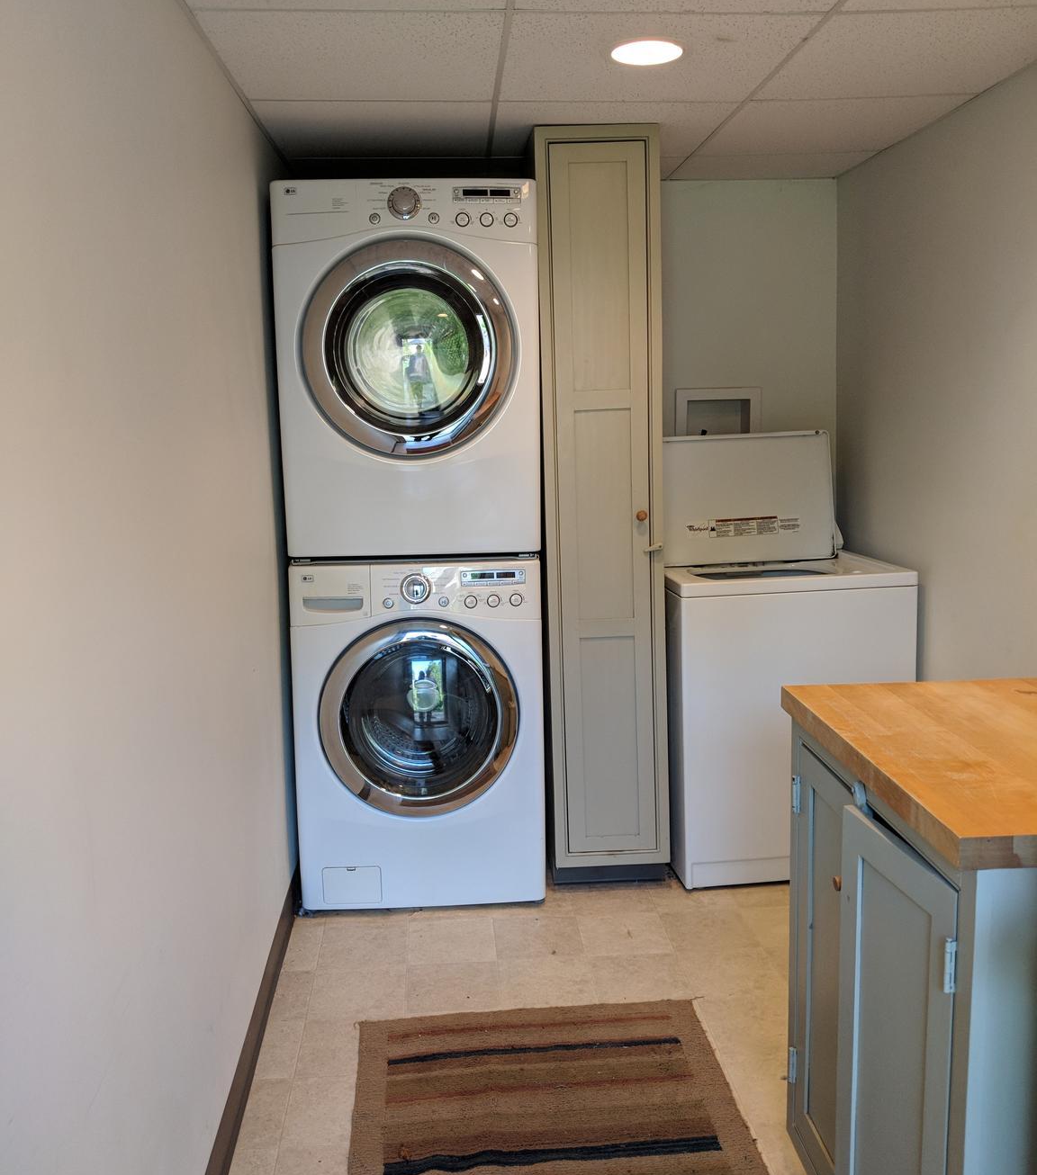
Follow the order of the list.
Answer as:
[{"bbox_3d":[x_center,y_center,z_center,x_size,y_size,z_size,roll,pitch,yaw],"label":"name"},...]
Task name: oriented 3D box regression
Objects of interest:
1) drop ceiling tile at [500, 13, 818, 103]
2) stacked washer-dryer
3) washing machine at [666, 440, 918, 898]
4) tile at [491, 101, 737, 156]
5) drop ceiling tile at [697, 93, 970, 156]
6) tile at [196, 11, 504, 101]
[{"bbox_3d":[0.271,-1.151,2.337,0.605,0.018,0.600,-2,10,-3],"label":"drop ceiling tile"},{"bbox_3d":[-0.289,-0.107,3.257,0.686,1.985,0.760,-1,9,-1],"label":"stacked washer-dryer"},{"bbox_3d":[0.778,0.181,3.441,0.680,1.320,0.670,-2,10,-6],"label":"washing machine"},{"bbox_3d":[0.233,-1.249,2.930,0.605,0.018,0.600,-2,10,-3],"label":"tile"},{"bbox_3d":[0.824,-1.271,2.966,0.560,0.018,0.600,-1,9,-2],"label":"drop ceiling tile"},{"bbox_3d":[-0.328,-1.135,2.301,0.590,0.018,0.600,-2,10,-3],"label":"tile"}]

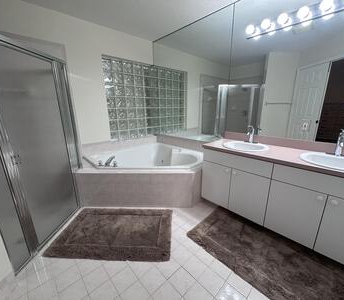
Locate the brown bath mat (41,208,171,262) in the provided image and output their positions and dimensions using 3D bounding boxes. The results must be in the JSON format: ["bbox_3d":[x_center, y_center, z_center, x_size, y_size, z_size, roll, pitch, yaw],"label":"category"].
[{"bbox_3d":[-0.563,0.842,1.715,1.130,0.025,0.680,0,15,3],"label":"brown bath mat"}]

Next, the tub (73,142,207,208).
[{"bbox_3d":[-0.369,0.298,2.799,2.050,0.500,1.620,0,15,2],"label":"tub"}]

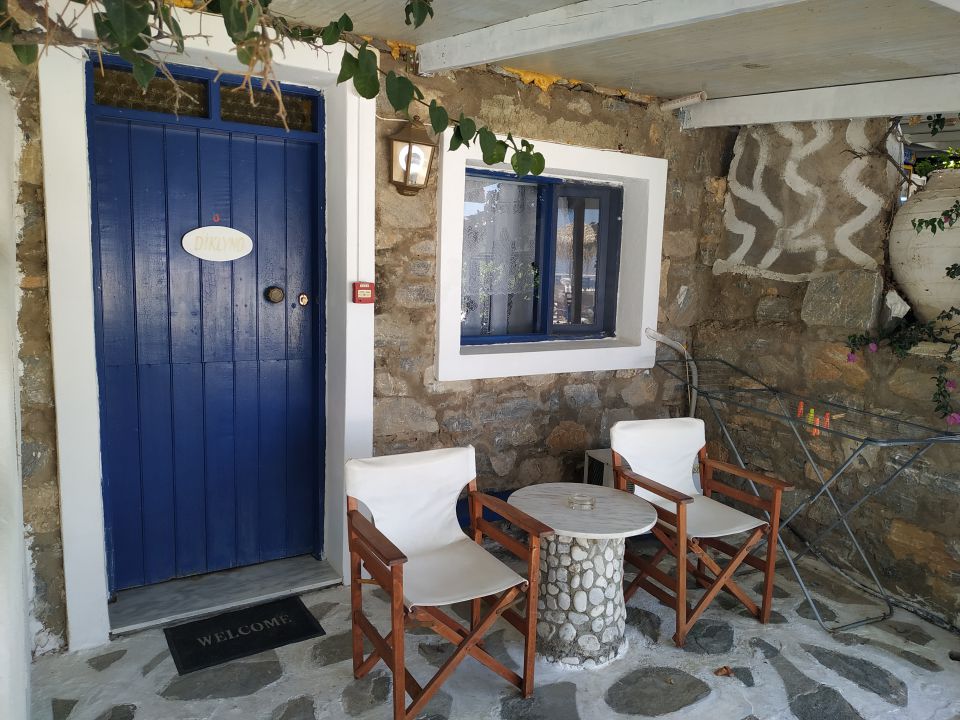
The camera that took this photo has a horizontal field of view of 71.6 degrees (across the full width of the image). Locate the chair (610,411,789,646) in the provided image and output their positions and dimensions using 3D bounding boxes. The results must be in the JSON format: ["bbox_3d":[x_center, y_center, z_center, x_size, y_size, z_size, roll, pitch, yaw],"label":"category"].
[{"bbox_3d":[0.996,0.772,3.150,0.590,0.860,0.540,-2,7,-26],"label":"chair"}]

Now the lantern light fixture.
[{"bbox_3d":[-0.326,-0.973,3.190,0.215,0.355,0.150,-2,8,-30],"label":"lantern light fixture"}]

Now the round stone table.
[{"bbox_3d":[0.424,0.924,2.905,0.648,0.585,0.648,2,7,0],"label":"round stone table"}]

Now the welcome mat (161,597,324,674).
[{"bbox_3d":[-1.016,1.172,2.884,0.585,0.012,0.390,-3,8,-33],"label":"welcome mat"}]

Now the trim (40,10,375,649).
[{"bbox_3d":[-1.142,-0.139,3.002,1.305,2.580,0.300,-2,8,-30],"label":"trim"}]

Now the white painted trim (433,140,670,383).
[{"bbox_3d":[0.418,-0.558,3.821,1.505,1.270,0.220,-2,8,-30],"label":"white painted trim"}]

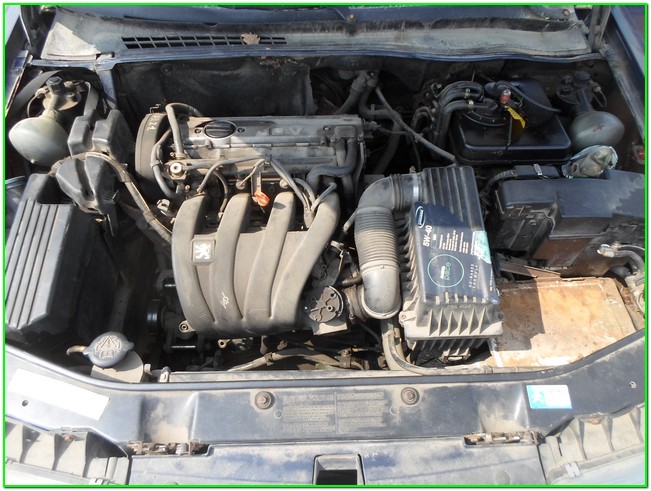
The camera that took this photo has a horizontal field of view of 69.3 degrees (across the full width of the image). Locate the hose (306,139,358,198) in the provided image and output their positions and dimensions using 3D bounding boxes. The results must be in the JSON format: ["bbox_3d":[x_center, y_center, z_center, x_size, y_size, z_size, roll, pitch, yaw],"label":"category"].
[{"bbox_3d":[0.015,-0.161,0.963,0.105,0.080,0.120,0,57,0],"label":"hose"}]

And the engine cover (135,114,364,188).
[{"bbox_3d":[-0.157,-0.206,1.022,0.455,0.125,0.180,0,49,0],"label":"engine cover"}]

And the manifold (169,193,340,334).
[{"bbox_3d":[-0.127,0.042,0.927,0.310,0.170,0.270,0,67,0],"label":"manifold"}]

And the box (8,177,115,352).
[{"bbox_3d":[-0.560,0.034,0.944,0.170,0.170,0.330,0,57,0],"label":"box"}]

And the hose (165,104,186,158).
[{"bbox_3d":[-0.310,-0.231,0.973,0.040,0.065,0.095,0,57,0],"label":"hose"}]

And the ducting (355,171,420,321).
[{"bbox_3d":[0.115,-0.003,0.908,0.120,0.135,0.270,0,57,0],"label":"ducting"}]

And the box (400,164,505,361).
[{"bbox_3d":[0.222,0.022,0.921,0.172,0.190,0.330,3,57,2],"label":"box"}]

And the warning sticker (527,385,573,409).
[{"bbox_3d":[0.357,0.240,0.750,0.072,0.002,0.036,0,57,0],"label":"warning sticker"}]

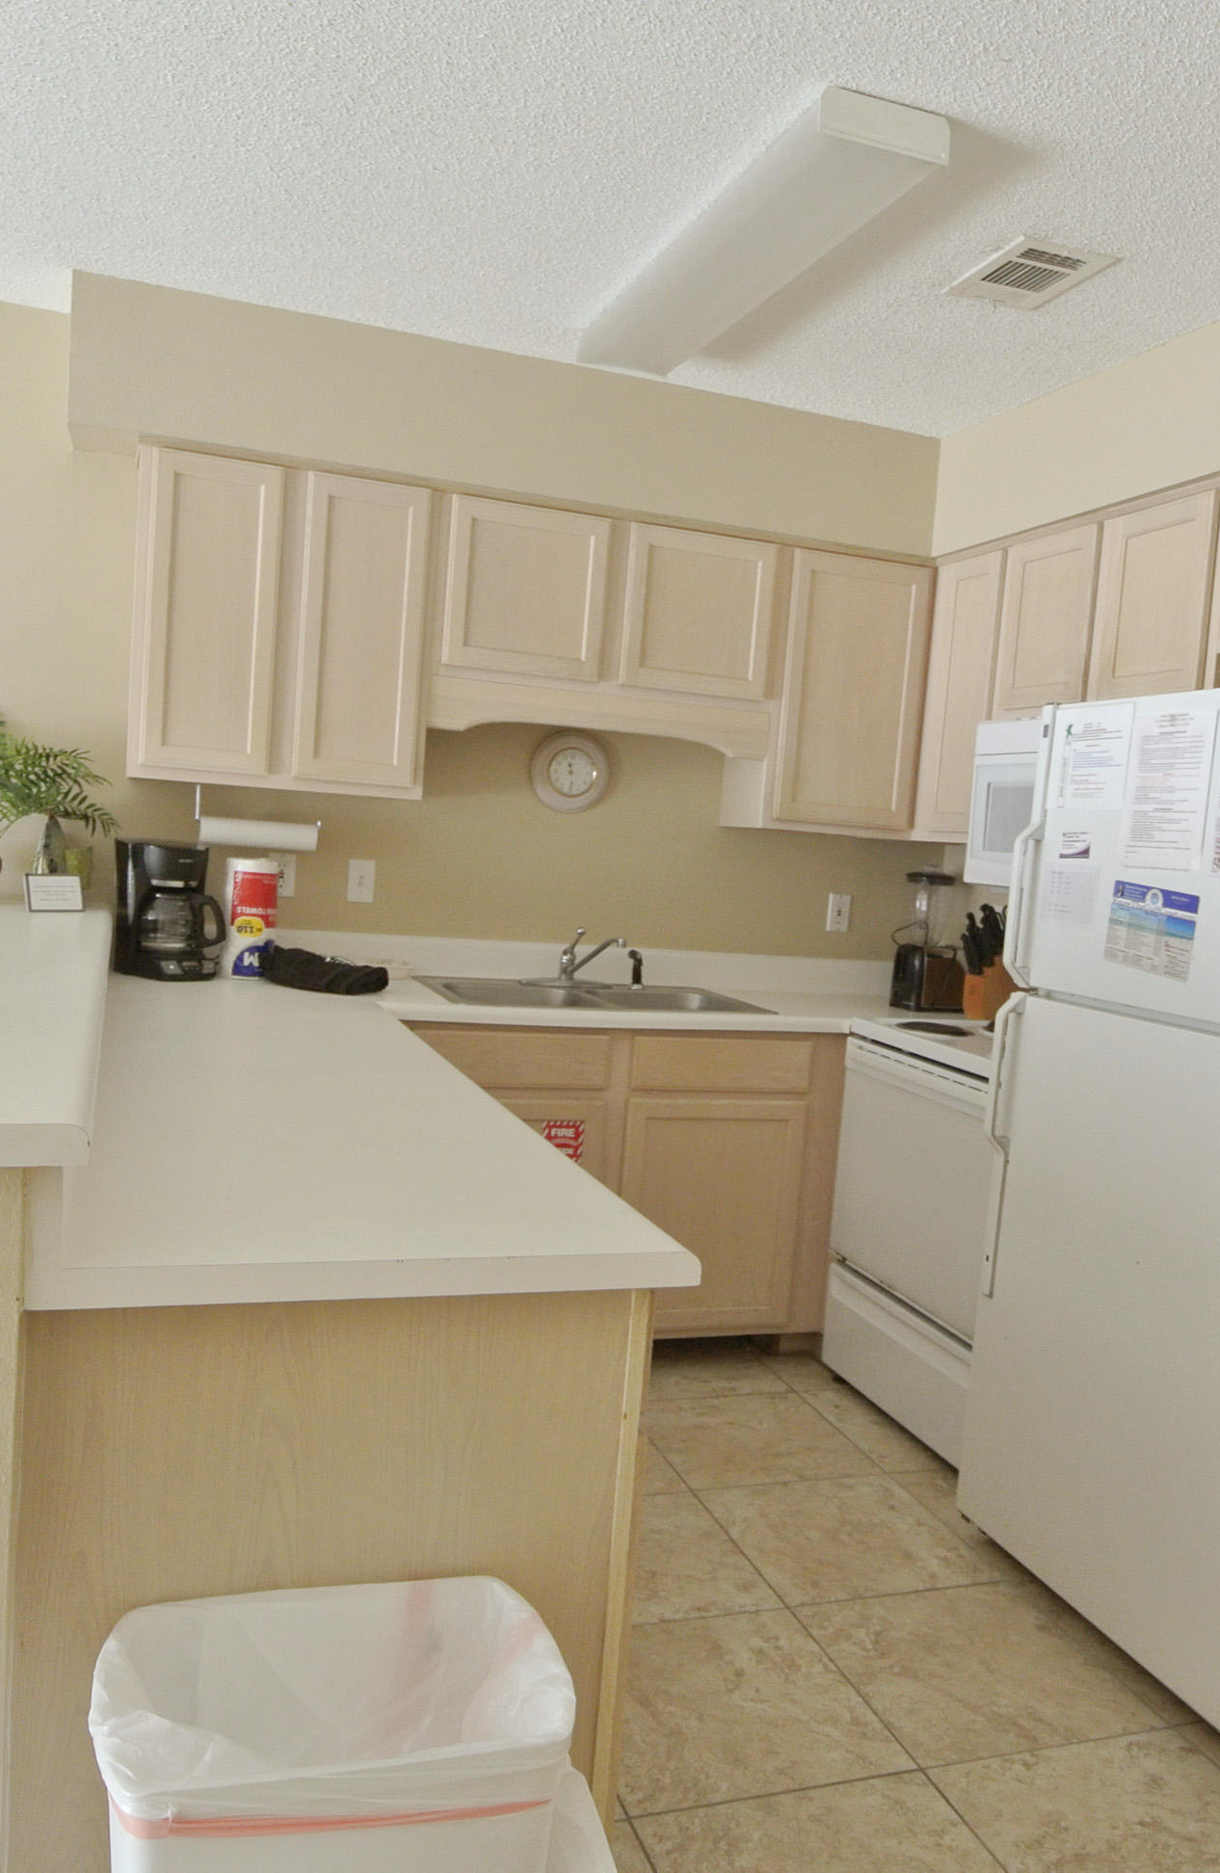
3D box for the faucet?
[{"bbox_3d":[-0.057,0.058,3.804,0.070,0.155,0.220,0,6,-41],"label":"faucet"}]

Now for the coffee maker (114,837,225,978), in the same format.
[{"bbox_3d":[-1.082,-0.064,3.426,0.240,0.325,0.200,8,6,38],"label":"coffee maker"}]

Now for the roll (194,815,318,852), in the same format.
[{"bbox_3d":[-0.861,-0.252,3.449,0.285,0.080,0.080,3,5,-19],"label":"roll"}]

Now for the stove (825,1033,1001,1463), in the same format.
[{"bbox_3d":[1.006,0.682,3.326,0.650,1.000,0.760,3,5,-19],"label":"stove"}]

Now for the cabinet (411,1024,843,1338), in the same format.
[{"bbox_3d":[-0.039,0.637,3.701,1.100,0.840,0.600,3,5,-19],"label":"cabinet"}]

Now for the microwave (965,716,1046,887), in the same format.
[{"bbox_3d":[1.213,-0.291,3.293,0.385,0.420,0.760,3,5,-19],"label":"microwave"}]

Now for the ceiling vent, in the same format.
[{"bbox_3d":[0.803,-1.253,2.678,0.205,0.020,0.285,3,5,-19],"label":"ceiling vent"}]

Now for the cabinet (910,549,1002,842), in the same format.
[{"bbox_3d":[1.054,-0.616,3.776,0.320,0.750,0.330,3,5,-19],"label":"cabinet"}]

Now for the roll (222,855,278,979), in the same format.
[{"bbox_3d":[-0.885,-0.035,3.465,0.130,0.285,0.130,3,5,-19],"label":"roll"}]

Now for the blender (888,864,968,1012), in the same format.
[{"bbox_3d":[0.922,-0.004,4.080,0.170,0.400,0.180,6,5,18],"label":"blender"}]

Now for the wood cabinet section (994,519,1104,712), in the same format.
[{"bbox_3d":[1.168,-0.743,3.371,0.300,0.430,0.350,3,5,-19],"label":"wood cabinet section"}]

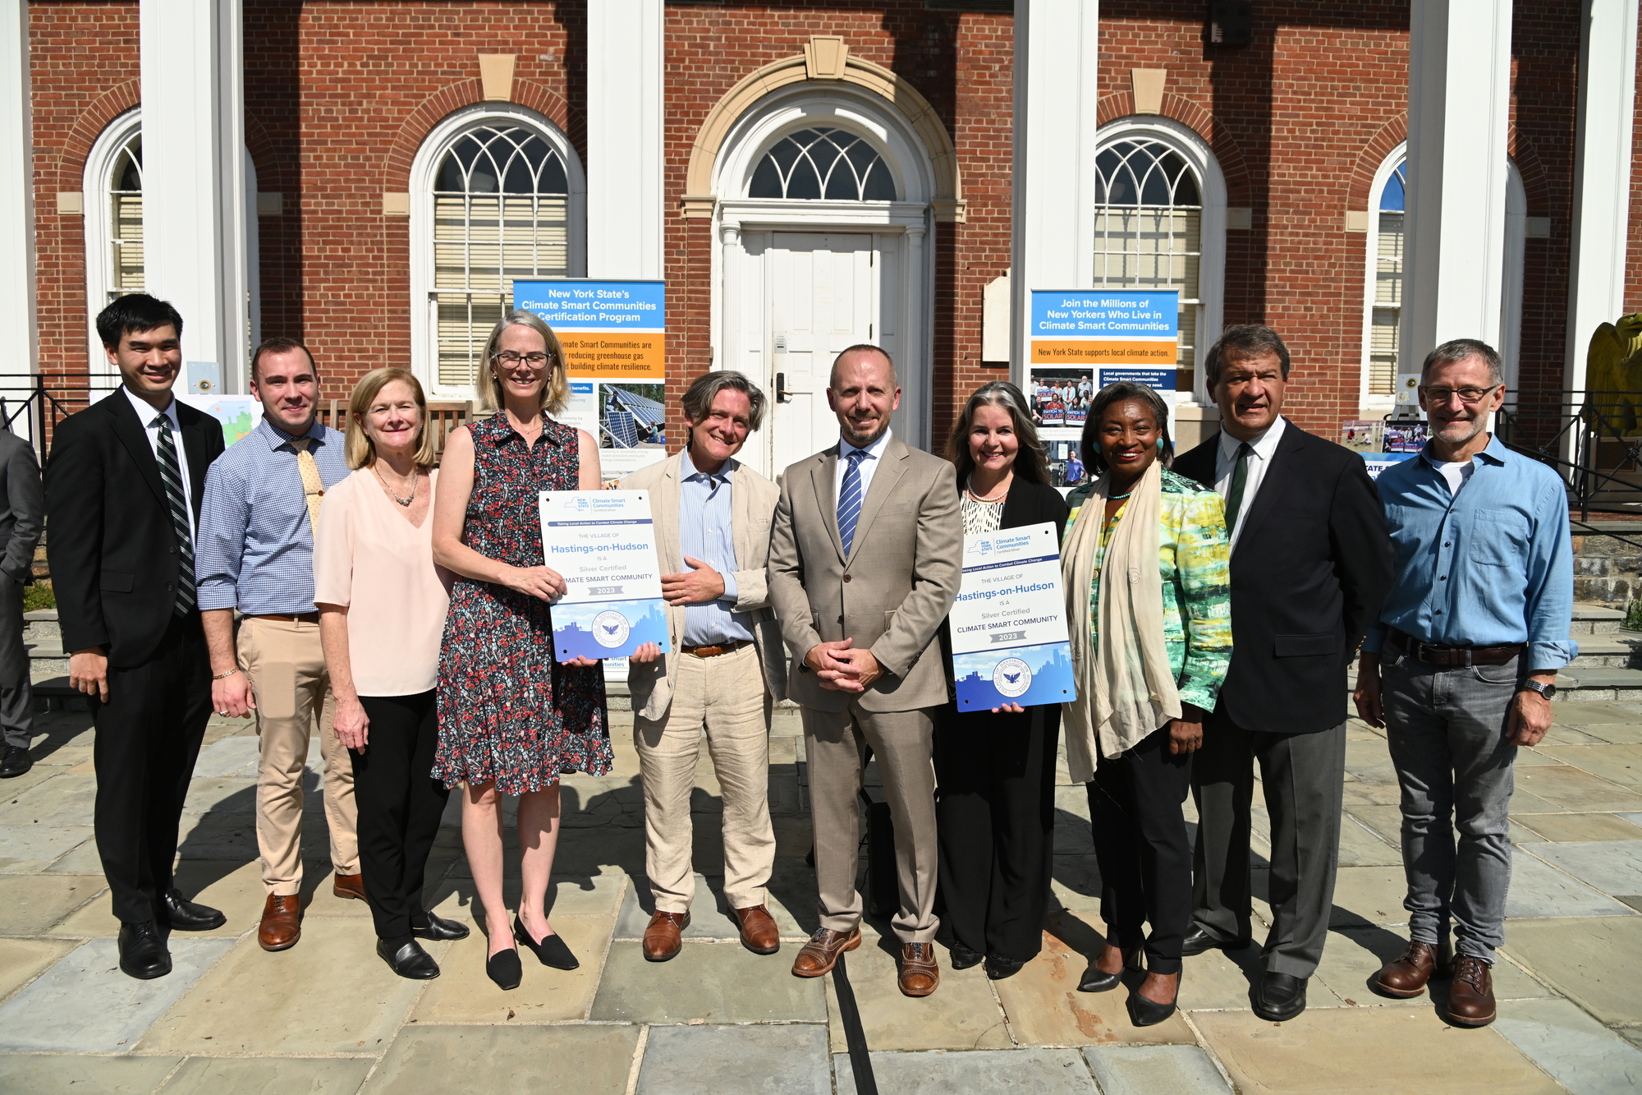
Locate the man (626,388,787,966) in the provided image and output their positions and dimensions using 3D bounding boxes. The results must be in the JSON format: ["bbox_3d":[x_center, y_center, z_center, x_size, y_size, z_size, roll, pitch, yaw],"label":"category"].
[{"bbox_3d":[-0.335,0.322,3.158,0.480,1.642,0.390,0,5,-4],"label":"man"}]

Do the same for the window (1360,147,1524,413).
[{"bbox_3d":[5.723,-2.562,10.048,1.540,2.570,0.200,0,5,-2],"label":"window"}]

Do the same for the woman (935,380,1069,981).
[{"bbox_3d":[0.486,0.360,3.086,0.450,1.648,0.370,2,5,14],"label":"woman"}]

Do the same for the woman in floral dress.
[{"bbox_3d":[-0.841,0.257,3.074,0.500,1.830,0.400,-1,5,-18],"label":"woman in floral dress"}]

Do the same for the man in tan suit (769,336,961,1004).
[{"bbox_3d":[0.126,0.318,3.017,0.530,1.736,0.390,2,5,15],"label":"man in tan suit"}]

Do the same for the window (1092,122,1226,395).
[{"bbox_3d":[2.922,-2.597,9.932,1.540,2.570,0.200,0,5,-2],"label":"window"}]

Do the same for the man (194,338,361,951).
[{"bbox_3d":[-1.584,0.253,3.215,0.500,1.706,0.380,-3,6,-38],"label":"man"}]

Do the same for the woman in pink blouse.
[{"bbox_3d":[-1.218,0.320,3.079,0.420,1.627,0.340,-4,7,-45],"label":"woman in pink blouse"}]

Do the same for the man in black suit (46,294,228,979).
[{"bbox_3d":[-1.879,0.217,3.011,0.460,1.797,0.360,-4,7,-45],"label":"man in black suit"}]

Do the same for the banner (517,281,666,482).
[{"bbox_3d":[-1.293,-0.371,6.145,0.840,2.262,0.200,0,5,-2],"label":"banner"}]

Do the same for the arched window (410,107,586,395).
[{"bbox_3d":[-2.844,-2.602,9.650,1.515,2.480,0.180,0,5,-2],"label":"arched window"}]

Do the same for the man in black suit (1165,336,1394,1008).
[{"bbox_3d":[1.236,0.293,3.010,0.550,1.804,0.420,4,6,33],"label":"man in black suit"}]

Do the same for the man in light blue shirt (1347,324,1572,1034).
[{"bbox_3d":[1.655,0.326,2.816,0.480,1.700,0.360,5,7,43],"label":"man in light blue shirt"}]

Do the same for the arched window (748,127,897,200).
[{"bbox_3d":[0.017,-3.447,9.850,1.319,0.639,0.100,0,5,-2],"label":"arched window"}]

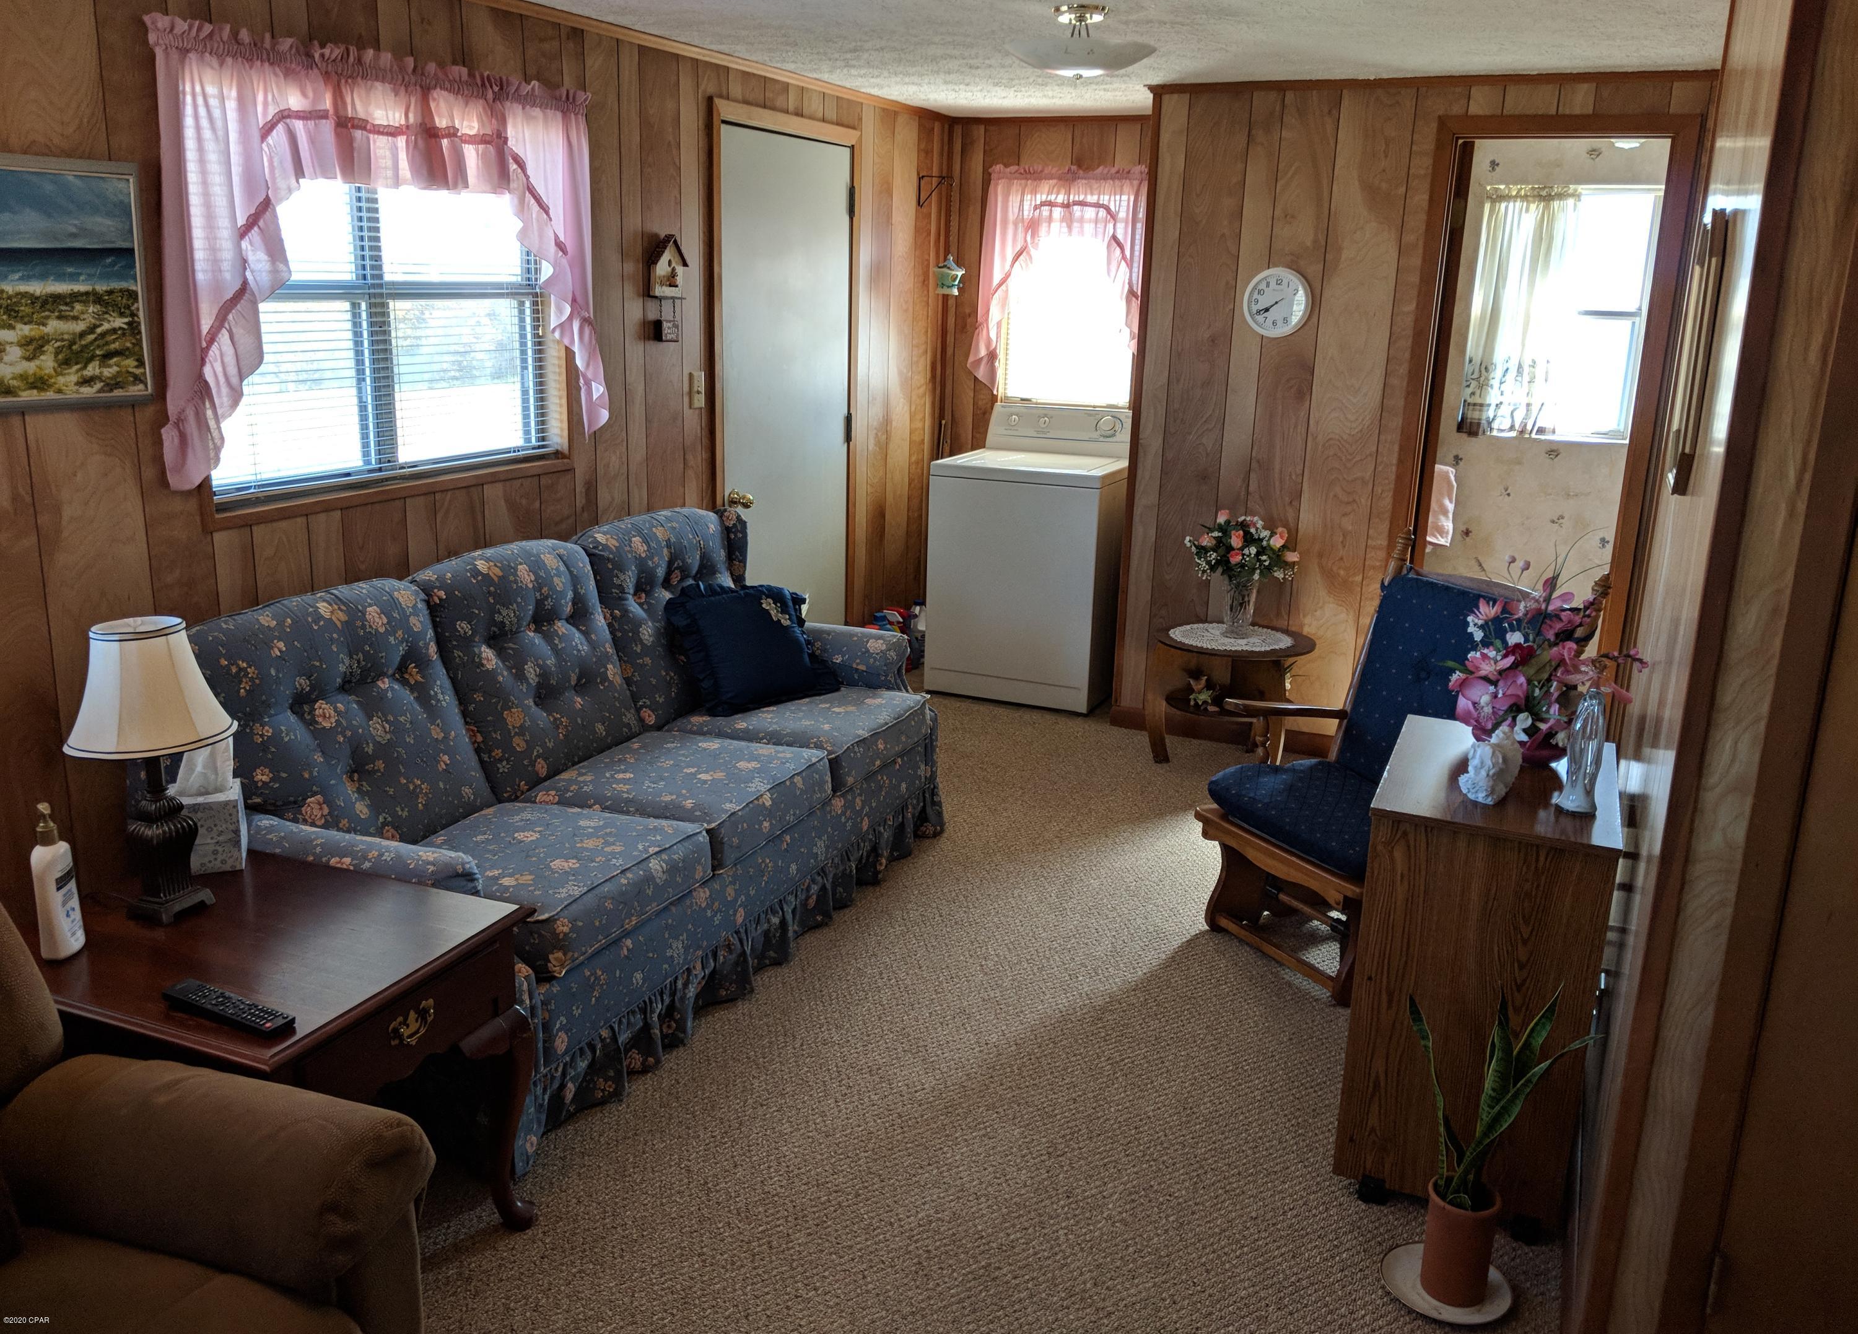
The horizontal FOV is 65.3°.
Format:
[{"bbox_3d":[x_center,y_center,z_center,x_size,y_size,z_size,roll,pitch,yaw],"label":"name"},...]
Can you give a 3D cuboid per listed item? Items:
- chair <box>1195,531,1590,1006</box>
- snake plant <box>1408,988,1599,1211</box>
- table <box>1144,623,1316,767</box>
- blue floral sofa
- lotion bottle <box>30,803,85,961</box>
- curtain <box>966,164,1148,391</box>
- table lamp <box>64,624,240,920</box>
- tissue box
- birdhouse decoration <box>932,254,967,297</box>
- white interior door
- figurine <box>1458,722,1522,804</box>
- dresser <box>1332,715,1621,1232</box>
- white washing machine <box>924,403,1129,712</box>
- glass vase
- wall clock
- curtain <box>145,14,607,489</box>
[{"bbox_3d":[1.117,0.230,3.584,0.710,0.980,0.660,-7,17,-30],"label":"chair"},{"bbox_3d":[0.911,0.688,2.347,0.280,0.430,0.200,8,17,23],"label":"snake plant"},{"bbox_3d":[1.026,0.130,4.925,0.520,0.460,0.490,8,17,23],"label":"table"},{"bbox_3d":[-0.737,0.202,3.581,0.900,0.960,2.000,8,17,23],"label":"blue floral sofa"},{"bbox_3d":[-1.326,0.323,2.205,0.045,0.236,0.072,4,15,7],"label":"lotion bottle"},{"bbox_3d":[0.526,-1.538,5.791,0.760,0.880,0.110,8,17,23],"label":"curtain"},{"bbox_3d":[-1.249,0.168,2.337,0.247,0.474,0.247,8,16,21],"label":"table lamp"},{"bbox_3d":[-1.278,0.284,2.560,0.112,0.130,0.112,-5,16,-24],"label":"tissue box"},{"bbox_3d":[0.072,-1.553,5.742,0.120,0.160,0.120,-13,21,-42],"label":"birdhouse decoration"},{"bbox_3d":[-0.485,-0.795,5.116,0.060,2.035,0.860,8,17,23],"label":"white interior door"},{"bbox_3d":[0.988,0.160,2.534,0.085,0.135,0.100,-2,16,-14],"label":"figurine"},{"bbox_3d":[1.039,0.563,2.761,0.390,0.760,0.620,8,16,21],"label":"dresser"},{"bbox_3d":[0.436,-0.469,5.861,0.680,1.110,0.660,8,16,21],"label":"white washing machine"},{"bbox_3d":[1.062,-0.213,4.940,0.120,0.205,0.120,8,16,21],"label":"glass vase"},{"bbox_3d":[1.168,-1.223,4.863,0.227,0.227,0.040,8,16,21],"label":"wall clock"},{"bbox_3d":[-1.166,-0.906,3.291,0.120,0.870,1.330,8,17,23],"label":"curtain"}]

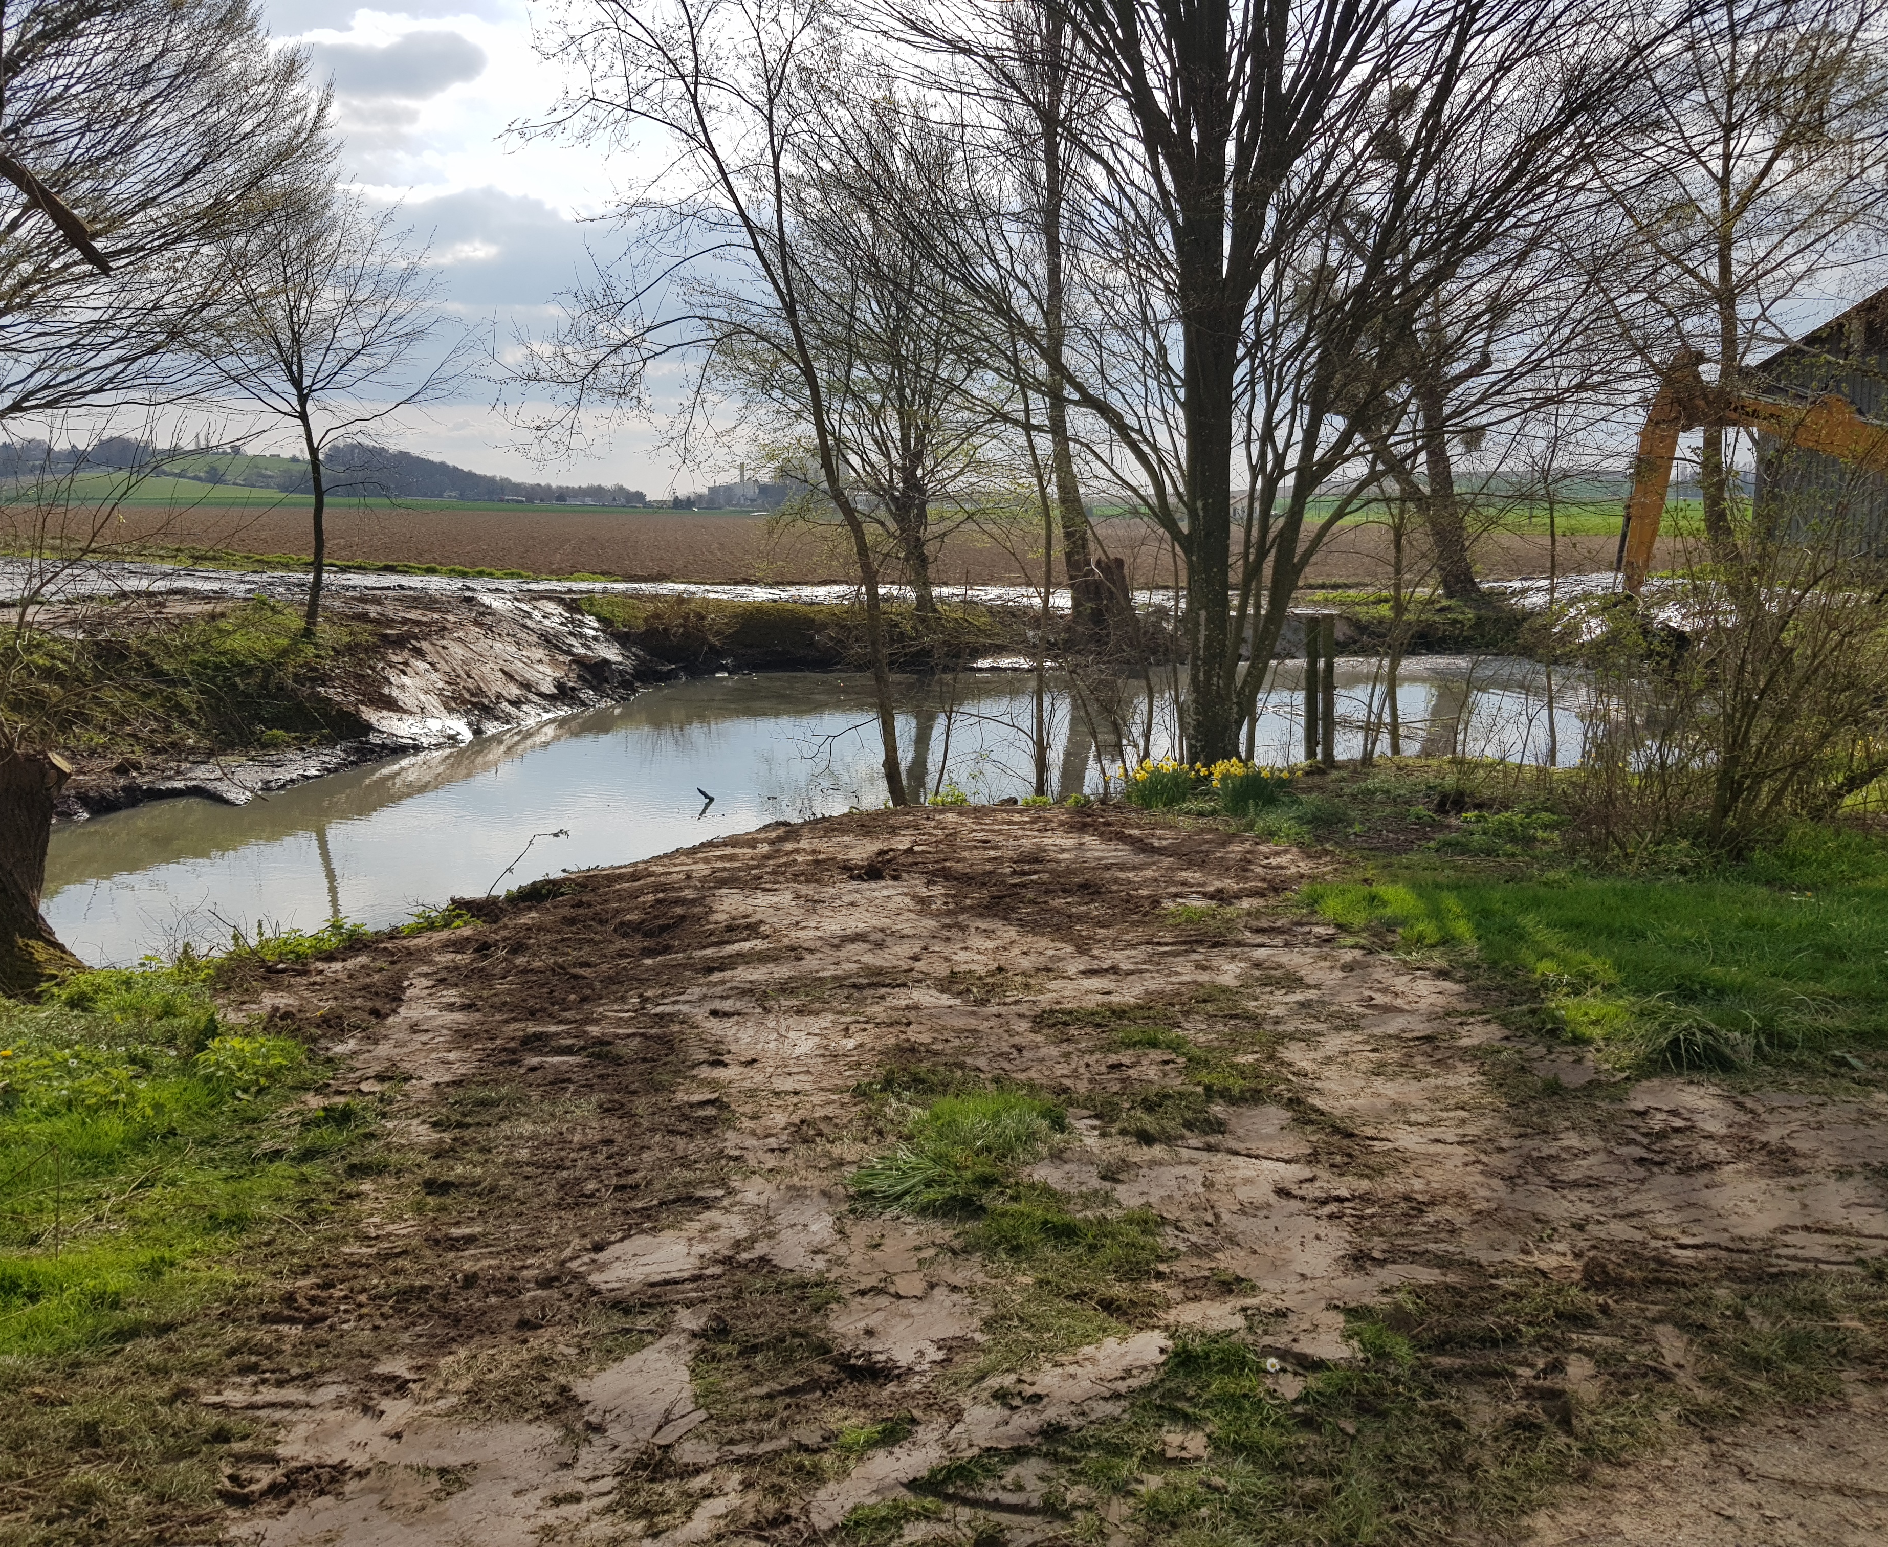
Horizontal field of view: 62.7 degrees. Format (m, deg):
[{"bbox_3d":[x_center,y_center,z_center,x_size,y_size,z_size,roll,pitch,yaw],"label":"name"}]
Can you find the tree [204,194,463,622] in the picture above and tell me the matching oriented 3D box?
[{"bbox_3d":[-7.245,-4.231,18.449,3.130,5.090,3.040,0,9,0],"label":"tree"}]

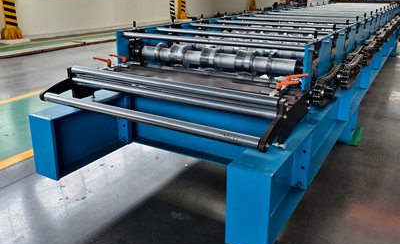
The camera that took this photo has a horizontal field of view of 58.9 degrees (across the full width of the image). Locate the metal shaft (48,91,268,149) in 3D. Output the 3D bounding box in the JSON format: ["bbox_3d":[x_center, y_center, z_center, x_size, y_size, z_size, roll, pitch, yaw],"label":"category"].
[{"bbox_3d":[-0.306,-0.030,1.581,1.218,0.045,0.045,11,23,29],"label":"metal shaft"}]

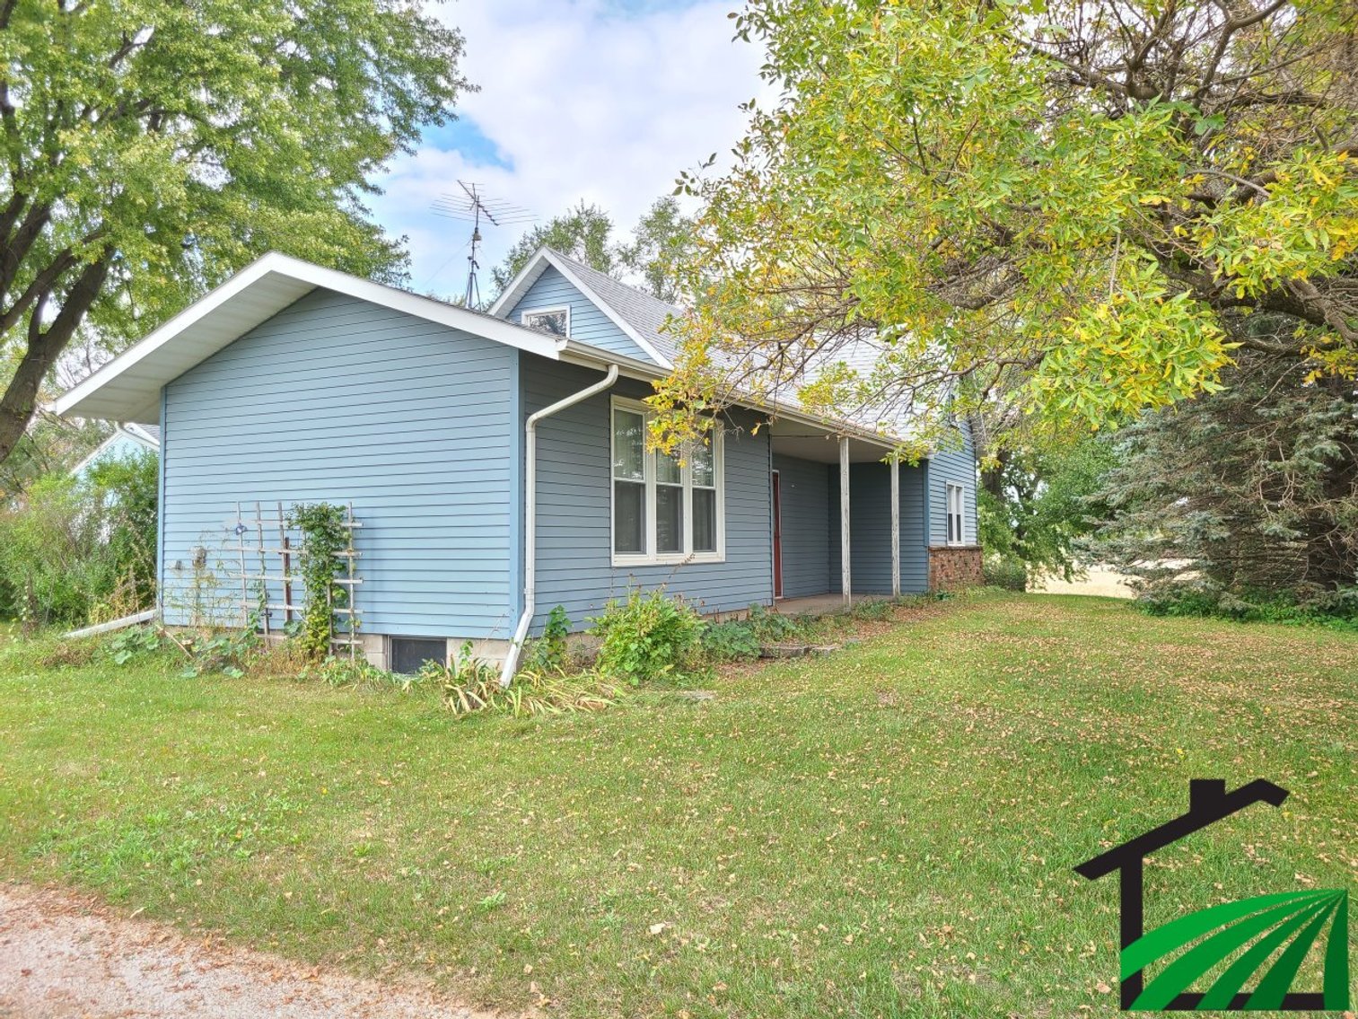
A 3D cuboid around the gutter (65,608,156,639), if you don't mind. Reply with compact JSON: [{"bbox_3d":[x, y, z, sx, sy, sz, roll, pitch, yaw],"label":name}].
[{"bbox_3d":[-6.662,1.373,11.971,1.893,0.090,0.090,-13,-8,27],"label":"gutter"}]

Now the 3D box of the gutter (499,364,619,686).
[{"bbox_3d":[-1.042,0.133,8.844,0.947,2.765,0.503,-1,-2,28],"label":"gutter"}]

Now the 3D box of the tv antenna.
[{"bbox_3d":[-3.857,-5.133,20.100,2.250,2.450,2.500,-1,-2,7],"label":"tv antenna"}]

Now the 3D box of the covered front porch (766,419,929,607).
[{"bbox_3d":[2.445,0.280,16.544,1.802,2.472,5.070,-1,-2,28],"label":"covered front porch"}]

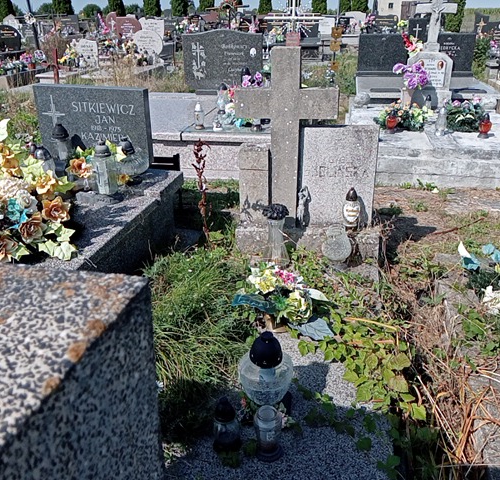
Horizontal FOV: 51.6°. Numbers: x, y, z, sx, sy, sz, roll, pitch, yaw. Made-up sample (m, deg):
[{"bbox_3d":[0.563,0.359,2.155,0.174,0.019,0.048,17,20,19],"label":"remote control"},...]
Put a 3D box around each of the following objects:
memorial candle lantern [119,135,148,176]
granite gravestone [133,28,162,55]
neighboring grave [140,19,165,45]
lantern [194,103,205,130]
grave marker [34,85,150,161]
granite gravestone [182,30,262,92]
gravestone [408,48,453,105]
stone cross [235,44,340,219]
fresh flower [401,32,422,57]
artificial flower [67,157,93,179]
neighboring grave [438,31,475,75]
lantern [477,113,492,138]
[{"bbox_3d":[-0.855,-0.612,3.817,0.190,0.250,0.190,-2,24,13],"label":"memorial candle lantern"},{"bbox_3d":[-2.332,-4.538,11.929,0.662,0.623,0.100,5,24,10],"label":"granite gravestone"},{"bbox_3d":[-2.930,-6.325,15.634,0.744,0.726,0.120,5,24,10],"label":"neighboring grave"},{"bbox_3d":[-0.501,-1.222,5.091,0.094,0.250,0.094,4,24,10],"label":"lantern"},{"bbox_3d":[-1.214,-0.883,4.028,0.910,0.590,0.080,5,24,12],"label":"grave marker"},{"bbox_3d":[-0.354,-2.382,6.873,1.056,0.744,0.100,4,24,10],"label":"granite gravestone"},{"bbox_3d":[2.461,-2.213,7.098,0.540,0.739,0.250,5,24,10],"label":"gravestone"},{"bbox_3d":[0.234,-0.680,3.464,0.675,1.143,0.130,3,24,7],"label":"stone cross"},{"bbox_3d":[2.547,-3.070,8.154,0.327,0.369,0.250,4,24,10],"label":"fresh flower"},{"bbox_3d":[-1.205,-0.513,3.660,0.165,0.110,0.130,0,24,0],"label":"artificial flower"},{"bbox_3d":[3.313,-3.129,8.619,0.797,0.592,0.100,4,24,10],"label":"neighboring grave"},{"bbox_3d":[2.438,-1.180,5.323,0.127,0.237,0.127,4,24,10],"label":"lantern"}]

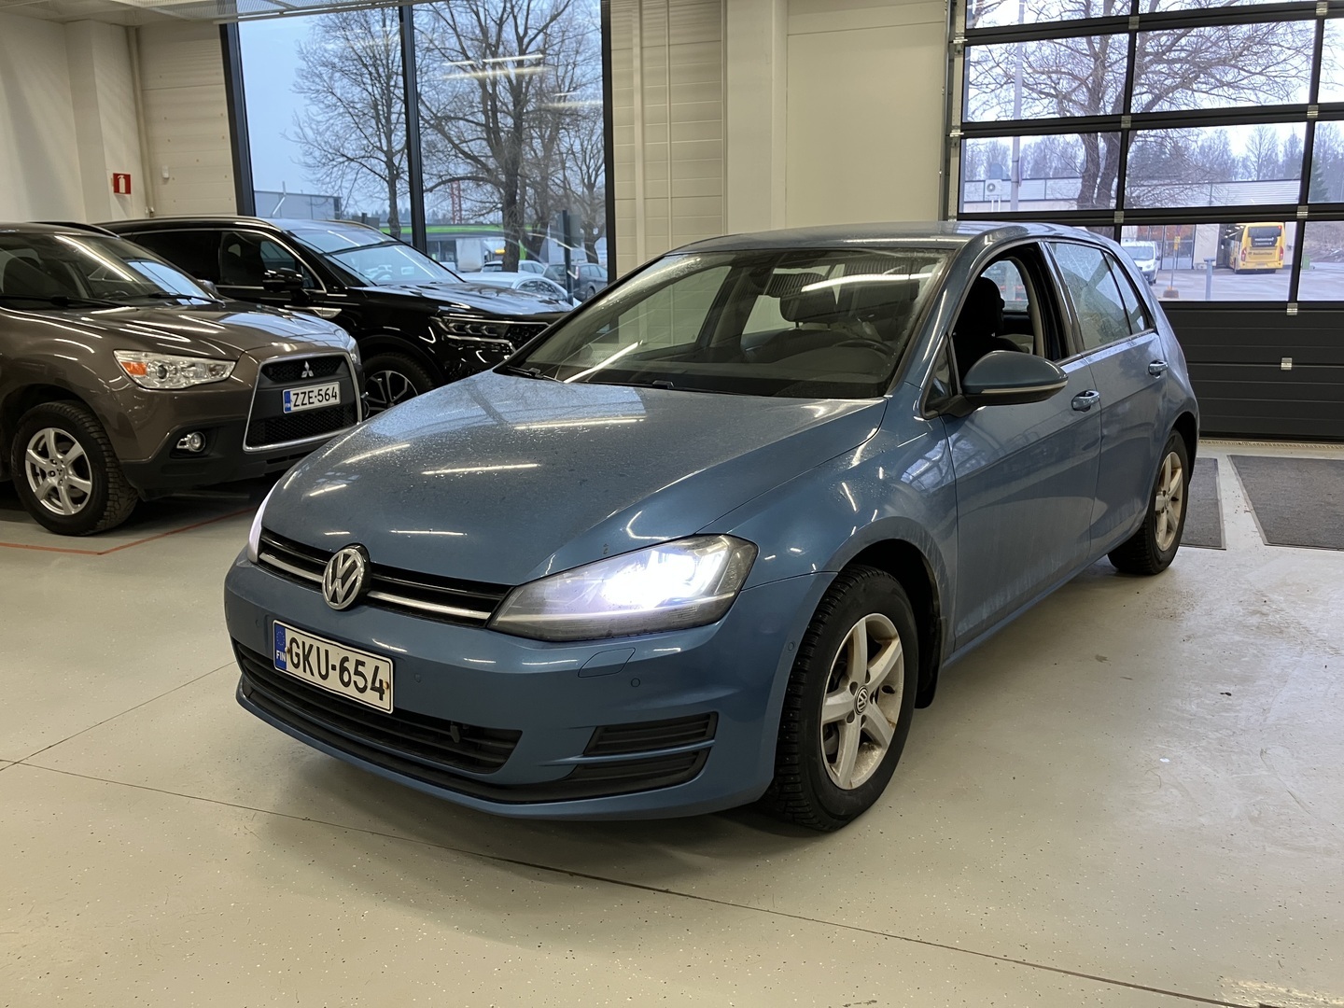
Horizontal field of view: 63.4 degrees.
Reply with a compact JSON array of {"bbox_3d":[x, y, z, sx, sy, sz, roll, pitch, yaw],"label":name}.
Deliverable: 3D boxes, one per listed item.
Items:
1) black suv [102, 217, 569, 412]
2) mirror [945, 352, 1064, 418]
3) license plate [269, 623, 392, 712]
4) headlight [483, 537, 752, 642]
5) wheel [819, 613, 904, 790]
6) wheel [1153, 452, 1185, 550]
[{"bbox_3d":[-2.988,-1.456,9.008,4.800,1.700,1.910,5,14,23],"label":"black suv"},{"bbox_3d":[0.891,-0.333,2.880,0.235,0.170,0.190,9,16,38],"label":"mirror"},{"bbox_3d":[-0.751,0.353,2.390,0.442,0.118,0.020,9,10,38],"label":"license plate"},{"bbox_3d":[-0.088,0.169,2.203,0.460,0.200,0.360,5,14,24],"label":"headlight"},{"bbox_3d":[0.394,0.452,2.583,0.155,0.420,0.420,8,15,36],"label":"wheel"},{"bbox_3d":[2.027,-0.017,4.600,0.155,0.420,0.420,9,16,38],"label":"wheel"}]

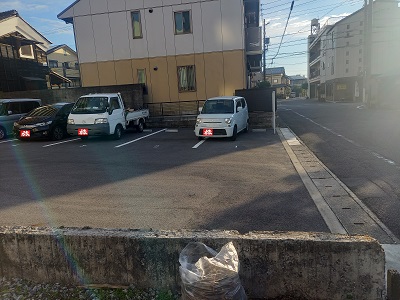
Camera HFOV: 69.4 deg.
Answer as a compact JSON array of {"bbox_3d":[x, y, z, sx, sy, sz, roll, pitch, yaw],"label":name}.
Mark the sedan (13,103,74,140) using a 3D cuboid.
[{"bbox_3d":[-6.316,-1.402,13.250,1.700,1.490,4.250,1,10,11],"label":"sedan"}]

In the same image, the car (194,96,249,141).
[{"bbox_3d":[0.959,-1.345,11.654,1.475,1.620,3.400,2,11,20],"label":"car"}]

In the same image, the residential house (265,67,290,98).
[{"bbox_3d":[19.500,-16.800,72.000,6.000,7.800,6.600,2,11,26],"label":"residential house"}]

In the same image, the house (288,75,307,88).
[{"bbox_3d":[34.600,-22.600,103.000,8.000,7.800,7.500,0,10,14],"label":"house"}]

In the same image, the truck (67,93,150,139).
[{"bbox_3d":[-3.830,-1.539,12.618,1.670,1.880,4.300,1,10,11],"label":"truck"}]

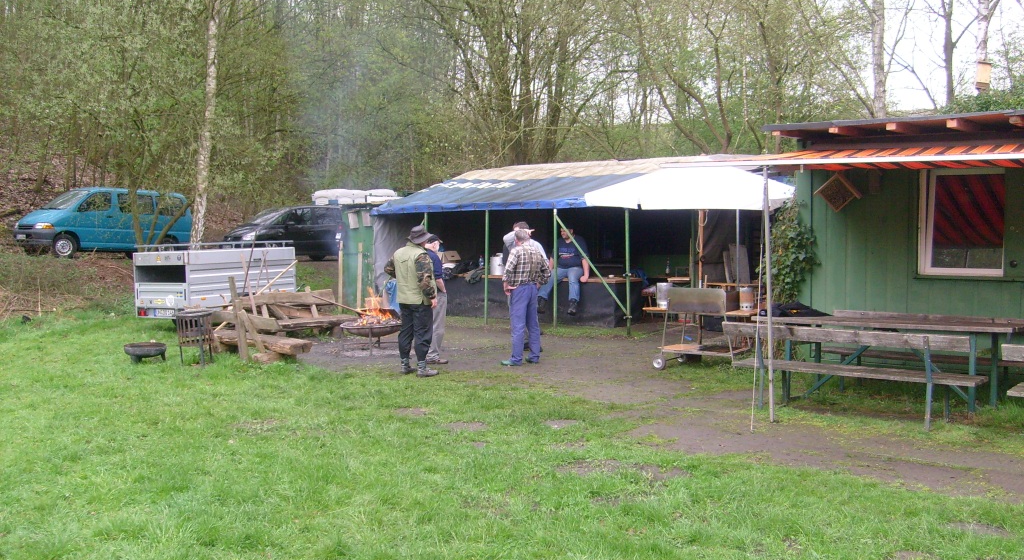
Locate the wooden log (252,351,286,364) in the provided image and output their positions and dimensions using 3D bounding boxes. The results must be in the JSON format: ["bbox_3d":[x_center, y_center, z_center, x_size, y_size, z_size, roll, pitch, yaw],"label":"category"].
[{"bbox_3d":[-3.190,1.000,13.812,0.180,0.160,0.520,3,4,44],"label":"wooden log"}]

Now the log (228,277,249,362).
[{"bbox_3d":[-3.553,0.520,13.450,0.110,1.140,0.100,3,13,44],"label":"log"}]

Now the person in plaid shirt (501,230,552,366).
[{"bbox_3d":[0.175,0.208,13.427,0.620,1.750,0.400,-2,3,-35],"label":"person in plaid shirt"}]

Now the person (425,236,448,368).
[{"bbox_3d":[-1.046,0.247,13.450,0.400,1.700,0.500,-2,3,-35],"label":"person"}]

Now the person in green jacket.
[{"bbox_3d":[-1.206,0.243,12.427,0.600,1.780,0.420,3,4,43],"label":"person in green jacket"}]

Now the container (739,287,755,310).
[{"bbox_3d":[3.025,0.243,13.329,0.185,0.290,0.185,0,3,0],"label":"container"}]

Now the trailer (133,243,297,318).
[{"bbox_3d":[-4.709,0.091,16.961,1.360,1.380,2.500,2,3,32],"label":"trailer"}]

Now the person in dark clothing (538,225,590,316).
[{"bbox_3d":[0.894,-0.134,17.300,0.660,1.470,0.740,1,3,27],"label":"person in dark clothing"}]

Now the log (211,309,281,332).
[{"bbox_3d":[-3.475,0.533,13.450,1.760,0.160,0.060,3,11,44],"label":"log"}]

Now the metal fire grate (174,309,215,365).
[{"bbox_3d":[-4.104,0.740,13.403,0.460,0.690,0.460,0,3,0],"label":"metal fire grate"}]

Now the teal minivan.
[{"bbox_3d":[-11.648,-1.612,29.586,1.800,1.970,4.720,3,3,44],"label":"teal minivan"}]

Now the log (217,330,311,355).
[{"bbox_3d":[-3.420,0.843,13.955,2.100,0.170,0.340,3,4,44],"label":"log"}]

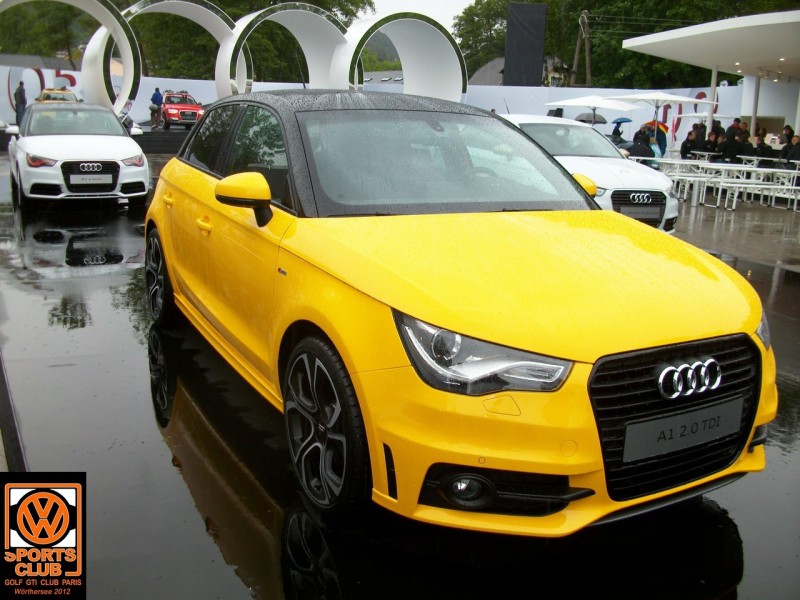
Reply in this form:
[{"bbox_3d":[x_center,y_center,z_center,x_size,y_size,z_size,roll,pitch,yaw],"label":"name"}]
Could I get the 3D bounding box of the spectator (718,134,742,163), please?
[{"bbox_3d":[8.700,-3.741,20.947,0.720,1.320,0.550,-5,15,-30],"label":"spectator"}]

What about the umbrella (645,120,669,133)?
[{"bbox_3d":[6.841,-4.501,21.000,0.980,0.620,0.980,18,12,-4],"label":"umbrella"}]

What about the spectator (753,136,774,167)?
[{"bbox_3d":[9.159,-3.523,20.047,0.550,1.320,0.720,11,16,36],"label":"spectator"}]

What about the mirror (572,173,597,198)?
[{"bbox_3d":[0.901,-0.528,3.880,0.210,0.180,0.150,-5,16,-29],"label":"mirror"}]

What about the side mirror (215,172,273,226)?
[{"bbox_3d":[-0.607,-0.390,3.050,0.210,0.180,0.150,-5,16,-29],"label":"side mirror"}]

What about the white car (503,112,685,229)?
[{"bbox_3d":[1.869,-1.664,10.200,1.800,1.420,3.950,-3,14,-22],"label":"white car"}]

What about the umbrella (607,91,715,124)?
[{"bbox_3d":[6.718,-4.187,20.500,2.500,2.350,2.500,11,16,30],"label":"umbrella"}]

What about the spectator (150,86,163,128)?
[{"bbox_3d":[-10.597,-8.357,34.235,0.520,1.780,0.360,1,13,-6],"label":"spectator"}]

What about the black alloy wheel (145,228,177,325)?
[{"bbox_3d":[-1.365,-0.151,4.688,0.220,0.610,0.610,-5,16,-29],"label":"black alloy wheel"}]

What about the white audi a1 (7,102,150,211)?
[{"bbox_3d":[-4.985,-2.306,12.051,1.800,1.420,3.950,-5,14,-27],"label":"white audi a1"}]

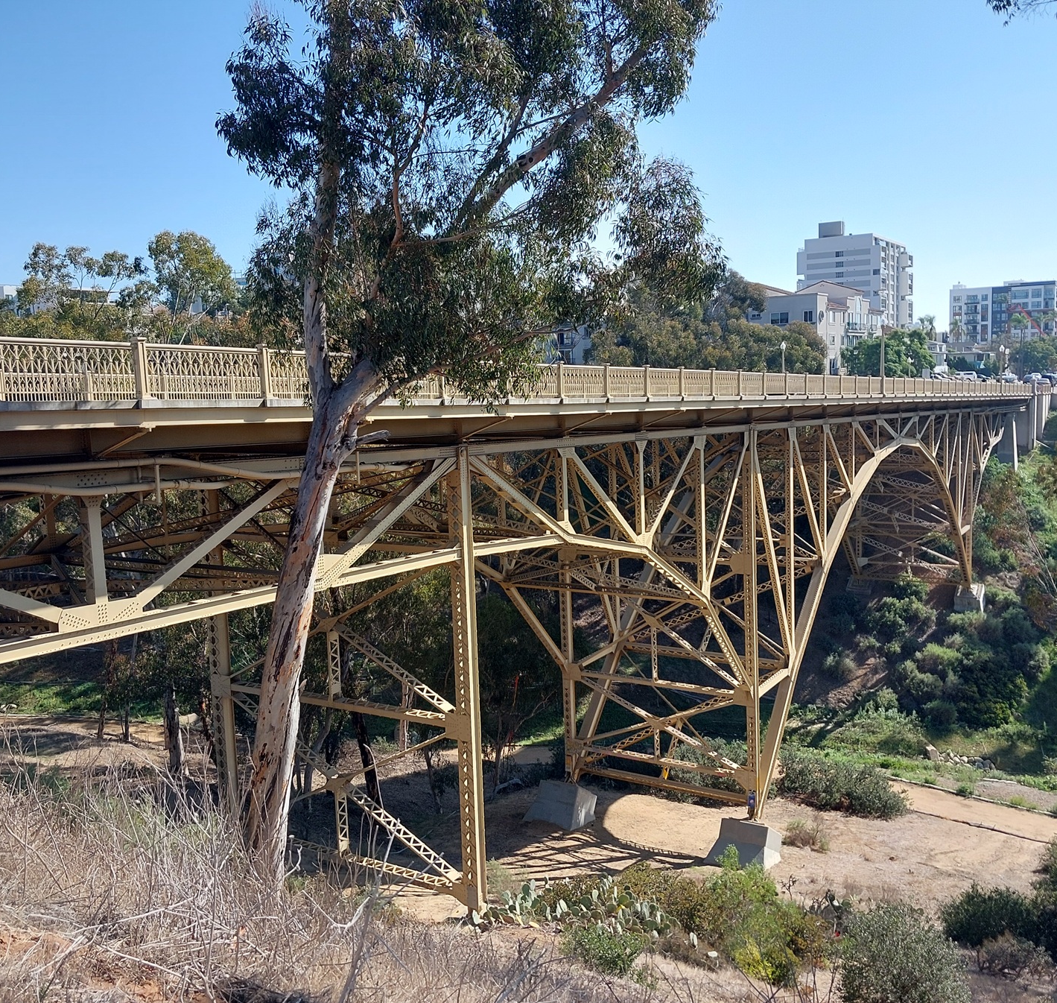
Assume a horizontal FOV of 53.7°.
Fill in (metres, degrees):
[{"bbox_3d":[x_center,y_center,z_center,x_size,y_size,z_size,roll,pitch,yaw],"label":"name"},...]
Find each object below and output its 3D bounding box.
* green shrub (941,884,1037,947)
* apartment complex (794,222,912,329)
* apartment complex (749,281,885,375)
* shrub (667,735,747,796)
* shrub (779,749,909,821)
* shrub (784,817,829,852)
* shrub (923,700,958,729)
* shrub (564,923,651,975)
[{"bbox_3d":[20.611,18.297,46.793,3.967,2.100,3.174,2,8,32],"label":"green shrub"},{"bbox_3d":[91.510,-54.902,290.617,25.000,42.500,27.000,2,8,32],"label":"apartment complex"},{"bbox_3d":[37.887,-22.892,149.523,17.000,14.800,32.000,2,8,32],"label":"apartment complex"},{"bbox_3d":[11.117,16.180,65.133,5.128,2.700,3.846,2,8,32],"label":"shrub"},{"bbox_3d":[18.389,16.210,61.474,7.654,2.900,3.827,2,8,32],"label":"shrub"},{"bbox_3d":[14.870,17.665,55.846,2.358,1.468,2.005,2,8,32],"label":"shrub"},{"bbox_3d":[32.084,16.404,81.216,2.587,1.992,2.199,2,8,32],"label":"shrub"},{"bbox_3d":[2.076,12.131,28.200,2.300,1.200,1.800,2,8,32],"label":"shrub"}]

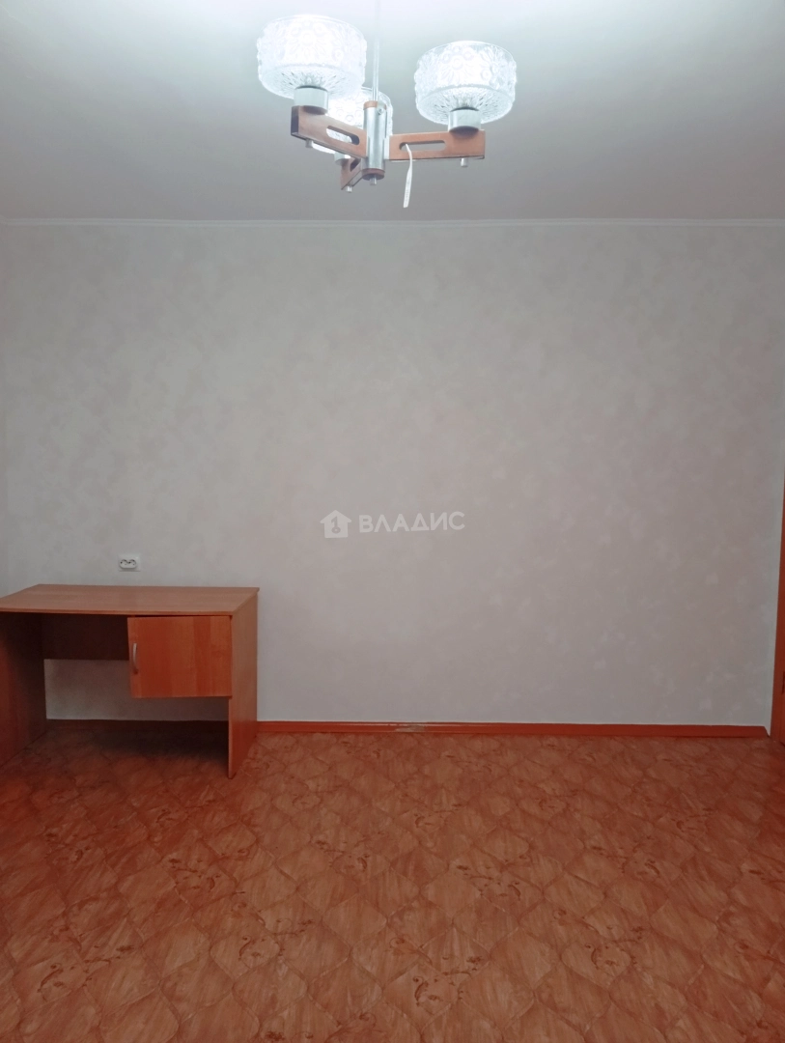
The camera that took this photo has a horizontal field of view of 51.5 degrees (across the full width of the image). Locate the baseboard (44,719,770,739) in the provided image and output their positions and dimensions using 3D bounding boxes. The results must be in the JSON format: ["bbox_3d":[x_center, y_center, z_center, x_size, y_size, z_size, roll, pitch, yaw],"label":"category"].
[{"bbox_3d":[0.027,1.053,4.153,3.750,0.055,0.027,0,5,1],"label":"baseboard"}]

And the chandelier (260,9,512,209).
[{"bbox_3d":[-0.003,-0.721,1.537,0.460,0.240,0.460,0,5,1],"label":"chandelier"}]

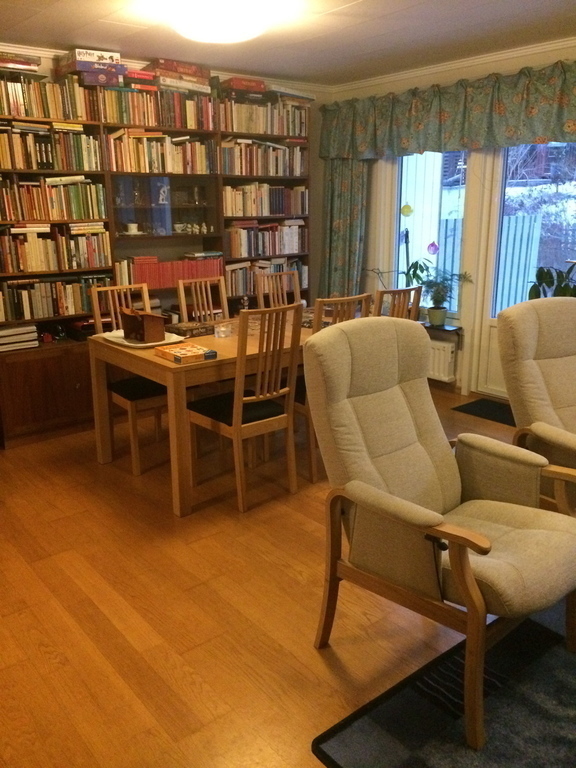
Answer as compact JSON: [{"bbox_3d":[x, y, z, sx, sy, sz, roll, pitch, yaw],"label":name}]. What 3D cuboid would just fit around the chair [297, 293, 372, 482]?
[{"bbox_3d":[0.127,-0.014,3.659,0.430,1.000,0.530,-12,19,-38],"label":"chair"}]

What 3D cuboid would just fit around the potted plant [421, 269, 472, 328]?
[{"bbox_3d":[1.244,-0.705,5.316,0.350,0.465,0.380,-13,20,-39],"label":"potted plant"}]

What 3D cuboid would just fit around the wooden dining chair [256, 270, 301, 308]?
[{"bbox_3d":[0.099,-0.257,4.555,0.430,1.000,0.530,-12,19,-38],"label":"wooden dining chair"}]

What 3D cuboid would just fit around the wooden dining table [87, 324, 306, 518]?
[{"bbox_3d":[-0.152,0.047,3.937,1.770,0.750,0.940,-13,20,-39],"label":"wooden dining table"}]

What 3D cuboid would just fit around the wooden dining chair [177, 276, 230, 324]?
[{"bbox_3d":[-0.395,-0.154,4.178,0.430,1.000,0.530,-13,20,-40],"label":"wooden dining chair"}]

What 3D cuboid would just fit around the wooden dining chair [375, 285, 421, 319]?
[{"bbox_3d":[0.480,-0.117,4.037,0.430,1.000,0.530,-12,19,-38],"label":"wooden dining chair"}]

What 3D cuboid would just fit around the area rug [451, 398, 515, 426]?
[{"bbox_3d":[1.609,0.217,4.706,0.430,0.012,0.690,-13,20,-39],"label":"area rug"}]

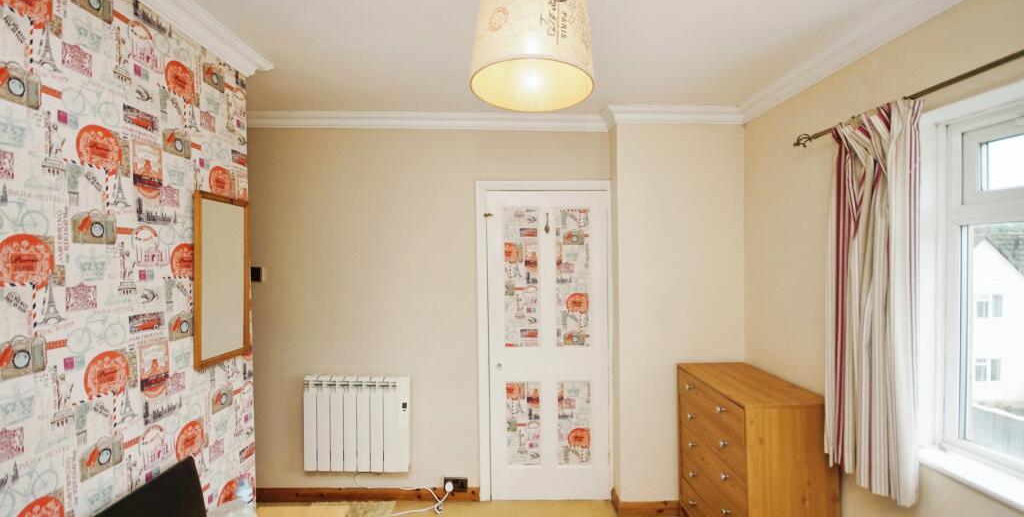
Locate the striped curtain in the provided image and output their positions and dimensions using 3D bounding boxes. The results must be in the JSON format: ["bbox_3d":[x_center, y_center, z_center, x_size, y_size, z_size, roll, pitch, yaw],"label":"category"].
[{"bbox_3d":[1.295,0.137,1.566,0.120,1.340,0.370,0,0,-1],"label":"striped curtain"}]

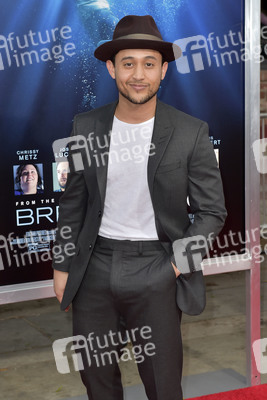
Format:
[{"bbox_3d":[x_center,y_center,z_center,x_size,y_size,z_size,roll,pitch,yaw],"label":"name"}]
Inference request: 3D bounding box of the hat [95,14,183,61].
[{"bbox_3d":[0.016,-0.512,2.450,0.277,0.135,0.305,-2,-4,0],"label":"hat"}]

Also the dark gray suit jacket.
[{"bbox_3d":[0.021,0.011,2.540,0.535,0.690,0.310,0,11,11],"label":"dark gray suit jacket"}]

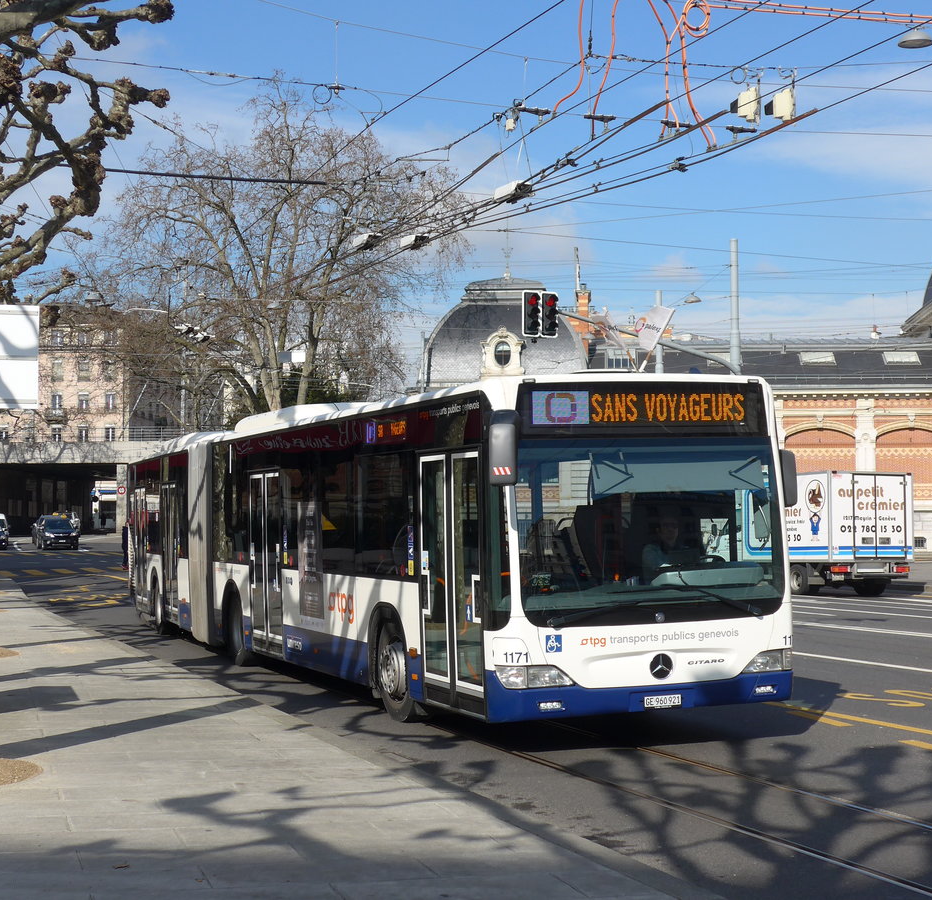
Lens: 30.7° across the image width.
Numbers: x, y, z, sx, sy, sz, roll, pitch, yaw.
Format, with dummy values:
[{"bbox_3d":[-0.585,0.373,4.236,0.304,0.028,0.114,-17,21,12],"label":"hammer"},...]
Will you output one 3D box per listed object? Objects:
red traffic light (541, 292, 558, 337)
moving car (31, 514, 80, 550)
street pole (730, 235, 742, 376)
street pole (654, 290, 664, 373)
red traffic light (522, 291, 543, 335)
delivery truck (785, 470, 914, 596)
[{"bbox_3d":[1.663,-2.676,33.700,0.380,0.910,0.360,0,-2,-24],"label":"red traffic light"},{"bbox_3d":[-22.104,4.502,92.000,1.800,1.740,4.500,0,-2,-20],"label":"moving car"},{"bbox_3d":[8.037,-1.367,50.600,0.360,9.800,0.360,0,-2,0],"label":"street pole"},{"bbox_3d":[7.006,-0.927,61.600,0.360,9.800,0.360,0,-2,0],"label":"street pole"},{"bbox_3d":[1.315,-2.694,33.600,0.380,0.910,0.360,0,-2,-24],"label":"red traffic light"},{"bbox_3d":[7.813,1.942,39.923,2.180,2.700,5.900,0,-2,-21],"label":"delivery truck"}]

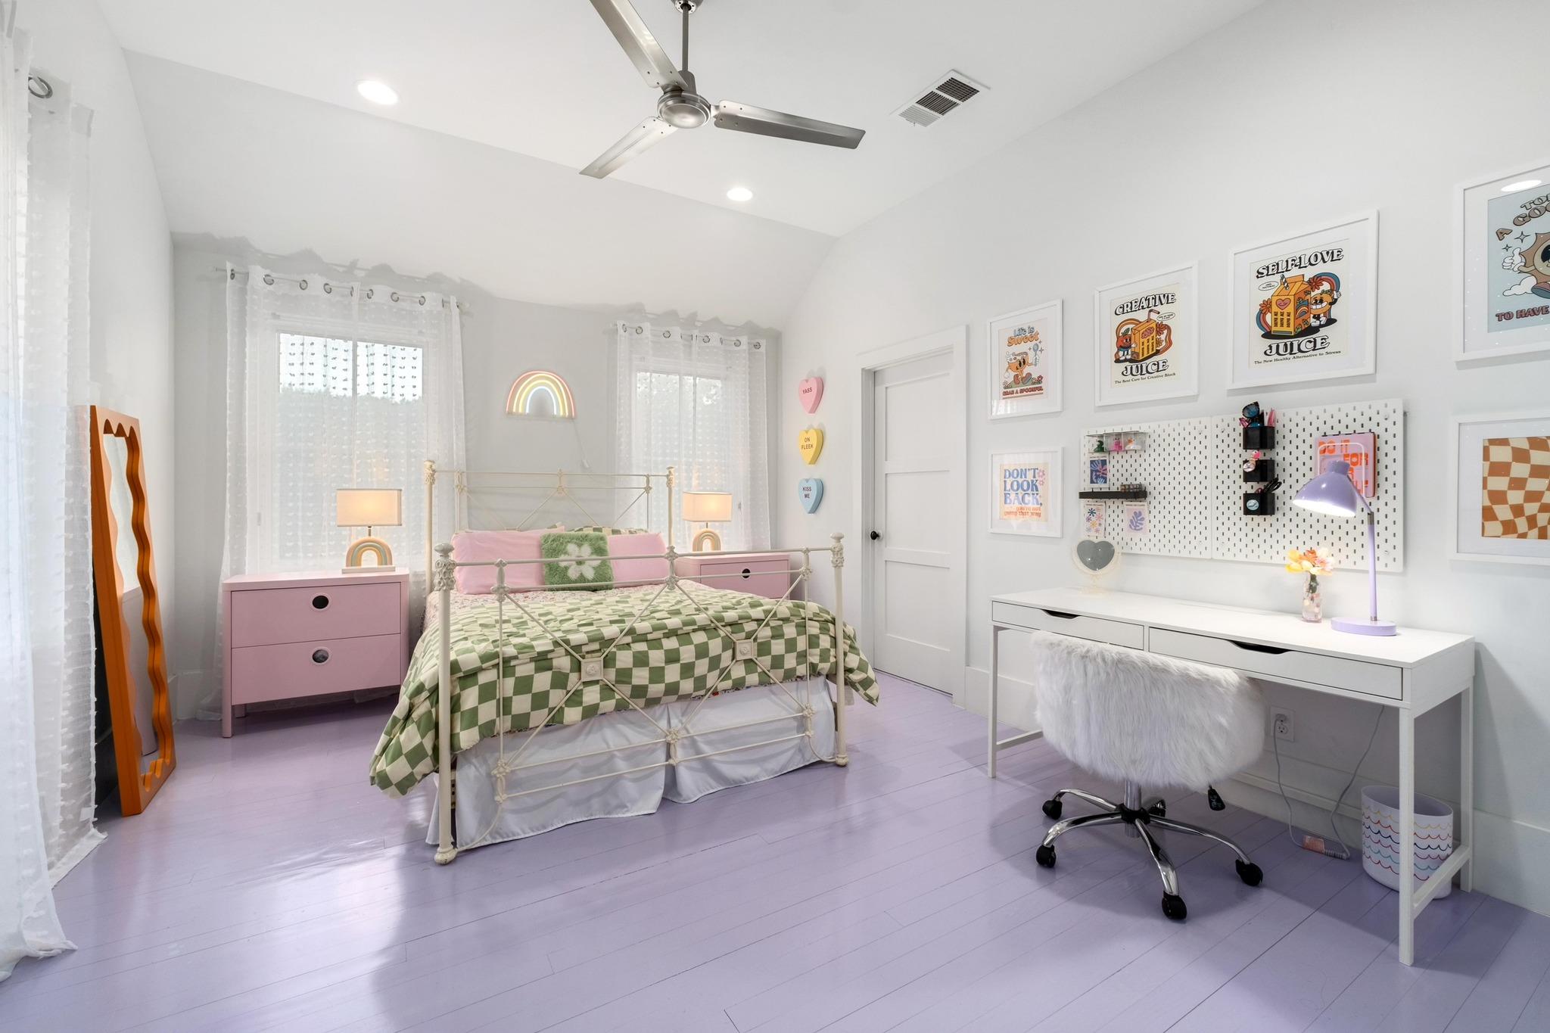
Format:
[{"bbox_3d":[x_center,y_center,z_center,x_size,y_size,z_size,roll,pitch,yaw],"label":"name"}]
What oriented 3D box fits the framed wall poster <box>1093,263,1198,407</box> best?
[{"bbox_3d":[1.576,-0.754,2.749,0.025,0.528,0.427,-1,1,-32],"label":"framed wall poster"}]

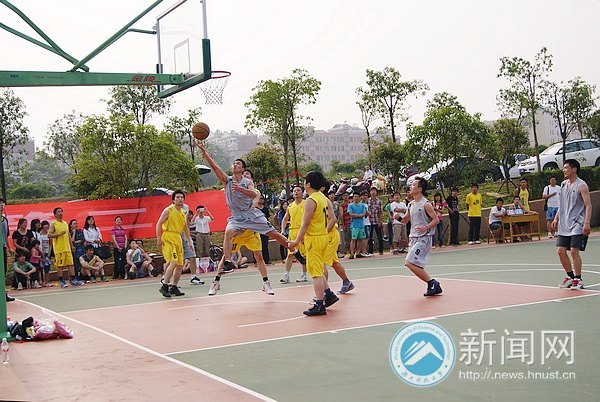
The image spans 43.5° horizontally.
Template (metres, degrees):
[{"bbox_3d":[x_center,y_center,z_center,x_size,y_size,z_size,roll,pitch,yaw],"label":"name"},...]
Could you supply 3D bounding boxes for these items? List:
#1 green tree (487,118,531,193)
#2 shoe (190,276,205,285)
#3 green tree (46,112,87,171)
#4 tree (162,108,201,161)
[{"bbox_3d":[8.228,-1.767,29.500,1.650,2.950,1.480,-3,-1,0],"label":"green tree"},{"bbox_3d":[-1.965,1.524,14.400,0.300,0.130,0.110,-4,-1,30],"label":"shoe"},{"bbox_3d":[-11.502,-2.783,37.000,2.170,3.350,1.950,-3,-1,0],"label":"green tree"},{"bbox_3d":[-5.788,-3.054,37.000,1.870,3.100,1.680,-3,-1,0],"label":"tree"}]

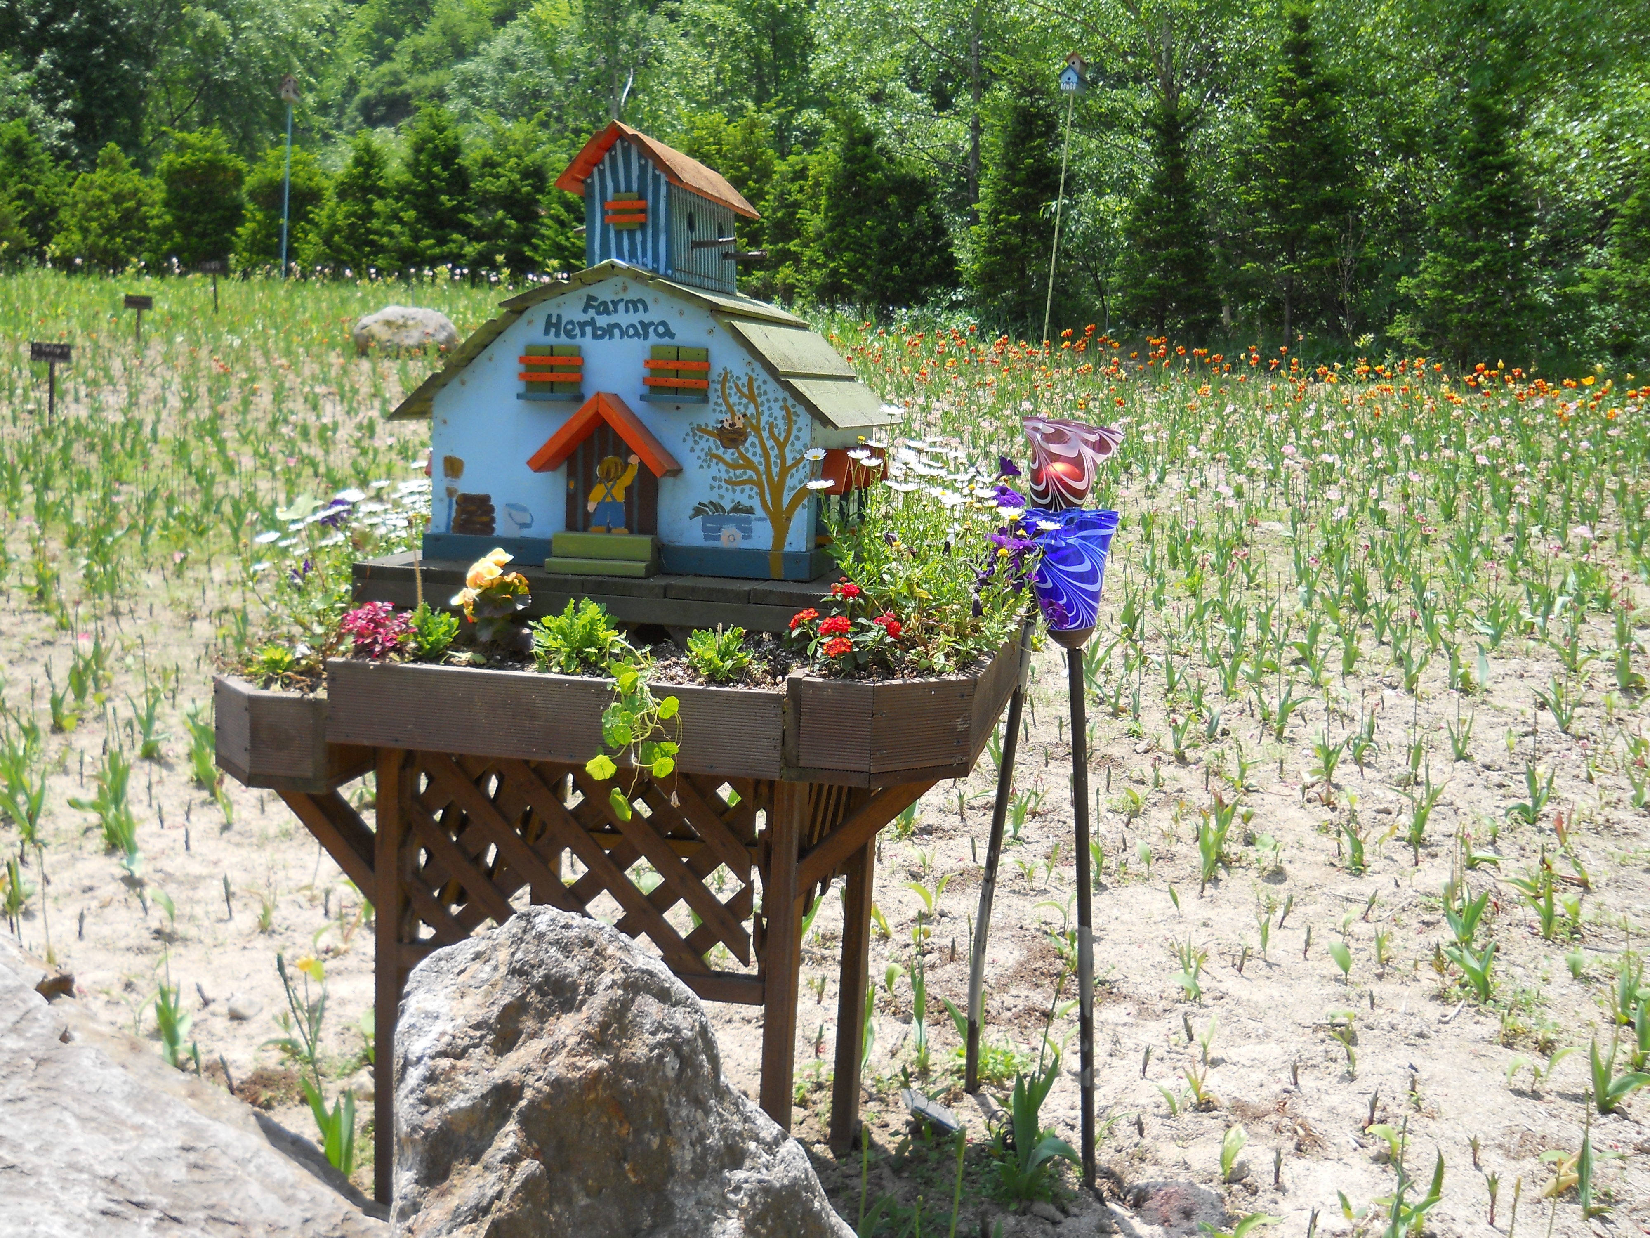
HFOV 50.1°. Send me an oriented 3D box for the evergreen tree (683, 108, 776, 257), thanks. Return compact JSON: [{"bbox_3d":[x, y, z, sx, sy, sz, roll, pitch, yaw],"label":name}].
[{"bbox_3d":[-1.279,-5.697,23.800,1.320,2.370,1.320,1,7,0],"label":"evergreen tree"}]

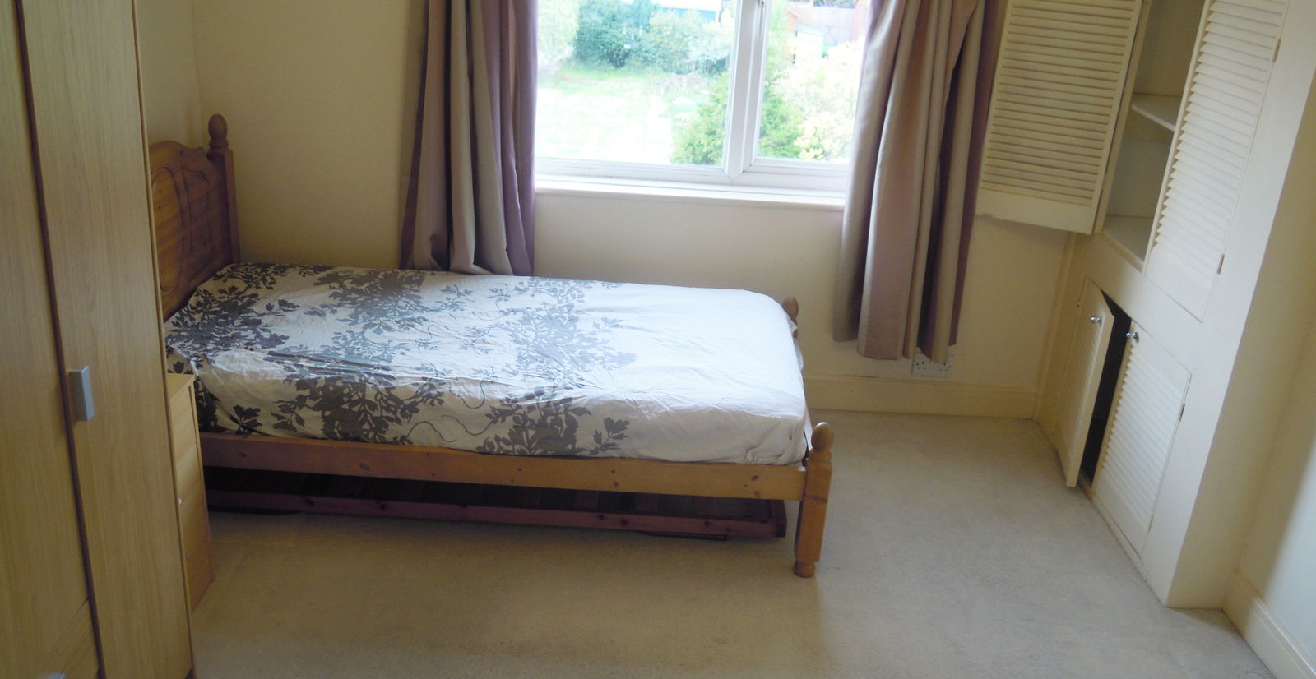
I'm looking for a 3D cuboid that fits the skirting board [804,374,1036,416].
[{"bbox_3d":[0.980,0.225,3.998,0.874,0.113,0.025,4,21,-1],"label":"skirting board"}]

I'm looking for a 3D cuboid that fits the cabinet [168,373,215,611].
[{"bbox_3d":[-1.331,0.411,2.476,0.400,0.578,0.390,4,21,-1],"label":"cabinet"}]

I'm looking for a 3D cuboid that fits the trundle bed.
[{"bbox_3d":[-0.527,-0.046,3.256,2.018,0.961,1.066,4,21,-1],"label":"trundle bed"}]

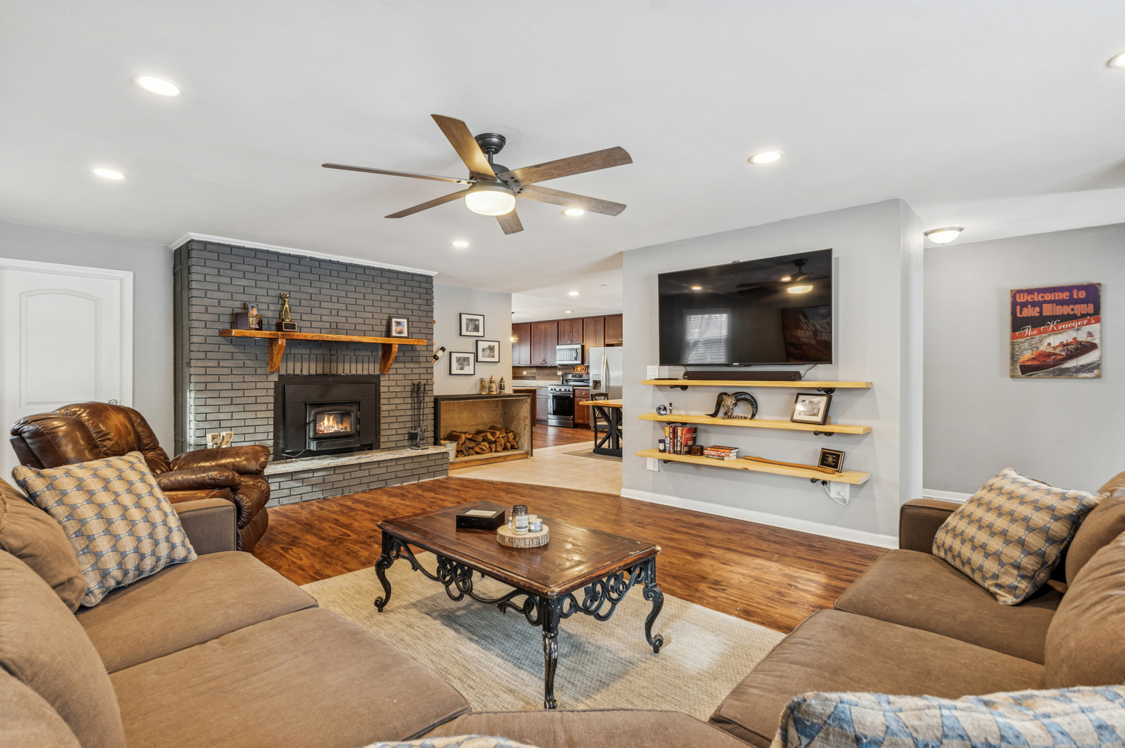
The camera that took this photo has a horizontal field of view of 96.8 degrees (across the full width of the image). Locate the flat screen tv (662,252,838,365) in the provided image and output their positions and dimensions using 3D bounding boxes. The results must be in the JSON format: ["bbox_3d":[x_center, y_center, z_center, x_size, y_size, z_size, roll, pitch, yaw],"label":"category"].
[{"bbox_3d":[1.415,-0.480,4.035,1.395,0.820,0.055,0,0,41],"label":"flat screen tv"}]

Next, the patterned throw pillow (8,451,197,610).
[{"bbox_3d":[-1.558,0.510,1.747,0.150,0.460,0.460,-29,-2,-2],"label":"patterned throw pillow"}]

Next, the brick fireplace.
[{"bbox_3d":[-2.502,-0.010,5.346,0.930,2.430,2.500,0,0,41],"label":"brick fireplace"}]

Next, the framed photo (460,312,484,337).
[{"bbox_3d":[-1.317,-0.719,7.338,0.025,0.330,0.455,0,0,41],"label":"framed photo"}]

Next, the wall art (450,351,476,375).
[{"bbox_3d":[-1.436,-0.157,7.202,0.025,0.330,0.455,0,0,41],"label":"wall art"}]

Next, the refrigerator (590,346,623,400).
[{"bbox_3d":[1.206,0.330,10.603,0.910,1.765,0.850,0,0,39],"label":"refrigerator"}]

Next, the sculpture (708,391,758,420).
[{"bbox_3d":[1.350,0.253,3.995,0.420,0.220,0.170,0,0,41],"label":"sculpture"}]

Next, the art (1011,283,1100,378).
[{"bbox_3d":[4.131,-0.348,4.198,0.540,0.765,0.025,0,0,40],"label":"art"}]

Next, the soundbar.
[{"bbox_3d":[1.446,0.015,4.070,0.960,0.080,0.090,0,0,41],"label":"soundbar"}]

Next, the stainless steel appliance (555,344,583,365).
[{"bbox_3d":[0.275,-0.452,11.644,0.757,0.430,0.400,0,0,41],"label":"stainless steel appliance"}]

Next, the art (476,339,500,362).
[{"bbox_3d":[-1.051,-0.312,7.057,0.025,0.310,0.400,0,0,44],"label":"art"}]

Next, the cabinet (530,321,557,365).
[{"bbox_3d":[-0.344,-0.723,12.253,0.858,1.065,0.330,0,0,39],"label":"cabinet"}]

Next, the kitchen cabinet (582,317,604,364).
[{"bbox_3d":[0.814,-0.727,11.313,0.557,1.065,0.330,0,0,39],"label":"kitchen cabinet"}]

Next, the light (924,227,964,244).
[{"bbox_3d":[3.080,-1.114,4.037,0.255,0.125,0.255,0,0,41],"label":"light"}]

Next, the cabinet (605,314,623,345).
[{"bbox_3d":[1.389,-0.963,10.729,0.900,0.630,0.330,0,0,41],"label":"cabinet"}]

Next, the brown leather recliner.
[{"bbox_3d":[-2.550,0.700,3.240,0.980,1.030,0.970,0,0,-19],"label":"brown leather recliner"}]

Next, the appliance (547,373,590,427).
[{"bbox_3d":[0.190,0.617,11.589,0.758,1.200,0.700,0,0,39],"label":"appliance"}]

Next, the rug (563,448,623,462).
[{"bbox_3d":[1.351,1.201,8.007,1.520,0.012,2.350,0,0,41],"label":"rug"}]

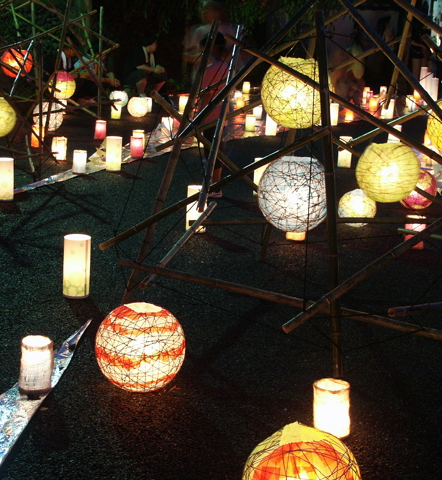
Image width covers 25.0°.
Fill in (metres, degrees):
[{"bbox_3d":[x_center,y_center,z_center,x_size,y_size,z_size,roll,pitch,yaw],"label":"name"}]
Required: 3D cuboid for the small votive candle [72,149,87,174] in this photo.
[{"bbox_3d":[-1.232,-0.680,8.731,0.115,0.193,0.115,0,13,-8],"label":"small votive candle"}]

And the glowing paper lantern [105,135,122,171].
[{"bbox_3d":[-0.950,-0.765,8.892,0.133,0.295,0.133,4,13,0],"label":"glowing paper lantern"}]

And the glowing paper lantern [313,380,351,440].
[{"bbox_3d":[0.389,0.590,3.500,0.127,0.172,0.127,4,13,0],"label":"glowing paper lantern"}]

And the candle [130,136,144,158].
[{"bbox_3d":[-0.811,-0.897,9.659,0.126,0.195,0.126,4,13,0],"label":"candle"}]

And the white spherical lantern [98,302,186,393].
[{"bbox_3d":[-0.298,0.401,3.716,0.335,0.325,0.335,4,13,0],"label":"white spherical lantern"}]

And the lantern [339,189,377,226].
[{"bbox_3d":[0.946,-0.217,6.904,0.267,0.262,0.267,4,13,8],"label":"lantern"}]

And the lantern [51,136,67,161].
[{"bbox_3d":[-1.508,-0.855,9.335,0.135,0.206,0.135,4,13,0],"label":"lantern"}]

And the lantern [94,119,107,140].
[{"bbox_3d":[-1.323,-1.211,10.995,0.135,0.202,0.135,0,13,-7],"label":"lantern"}]

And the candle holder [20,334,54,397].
[{"bbox_3d":[-0.676,0.462,3.661,0.120,0.190,0.120,4,13,0],"label":"candle holder"}]

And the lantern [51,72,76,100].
[{"bbox_3d":[-1.658,-1.613,10.454,0.290,0.284,0.290,0,13,-9],"label":"lantern"}]

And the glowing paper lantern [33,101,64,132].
[{"bbox_3d":[-1.823,-1.304,10.544,0.320,0.300,0.320,4,13,0],"label":"glowing paper lantern"}]

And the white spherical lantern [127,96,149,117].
[{"bbox_3d":[-1.099,-1.763,13.265,0.286,0.271,0.286,1,13,-5],"label":"white spherical lantern"}]

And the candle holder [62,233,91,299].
[{"bbox_3d":[-0.713,0.131,4.952,0.132,0.297,0.132,4,13,0],"label":"candle holder"}]

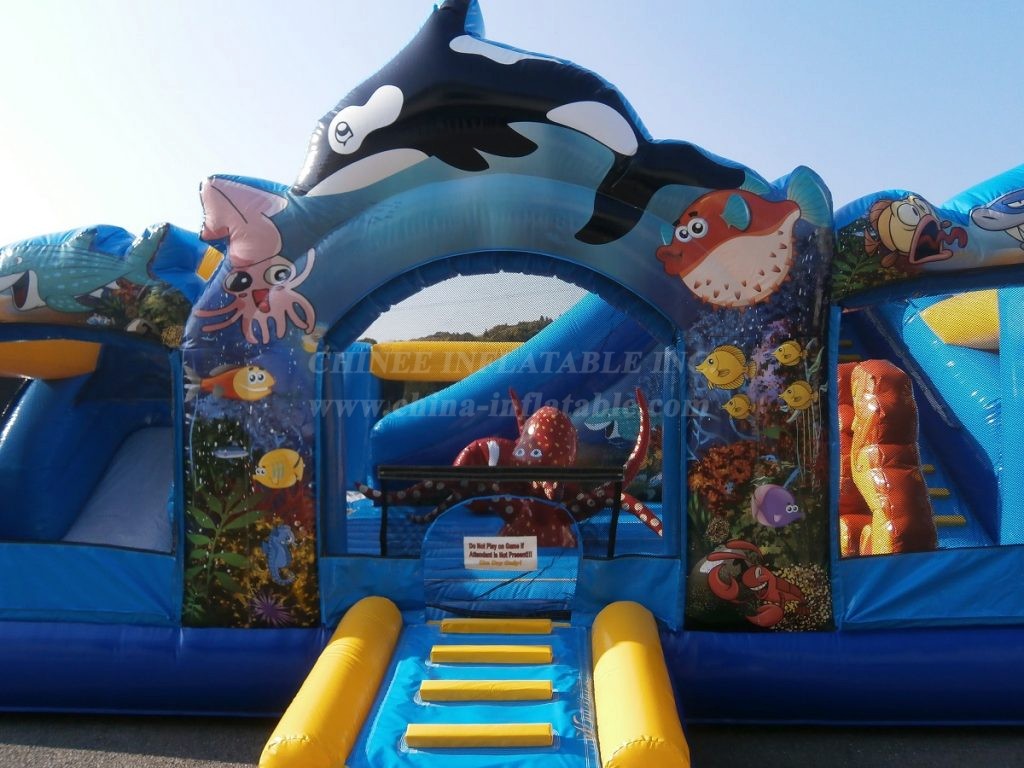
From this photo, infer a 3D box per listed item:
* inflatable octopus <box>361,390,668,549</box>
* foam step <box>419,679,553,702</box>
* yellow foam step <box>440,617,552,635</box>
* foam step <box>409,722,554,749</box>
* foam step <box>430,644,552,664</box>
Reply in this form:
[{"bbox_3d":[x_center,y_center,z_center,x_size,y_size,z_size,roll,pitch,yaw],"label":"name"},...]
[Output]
[{"bbox_3d":[0.010,0.550,6.050,2.200,1.220,1.750,0,-1,27],"label":"inflatable octopus"},{"bbox_3d":[-0.111,1.350,3.386,0.575,0.052,0.075,-1,8,3],"label":"foam step"},{"bbox_3d":[-0.079,1.266,4.014,0.575,0.052,0.075,-1,8,3],"label":"yellow foam step"},{"bbox_3d":[-0.127,1.395,3.051,0.575,0.052,0.075,-1,8,3],"label":"foam step"},{"bbox_3d":[-0.094,1.306,3.715,0.575,0.052,0.075,-1,8,3],"label":"foam step"}]

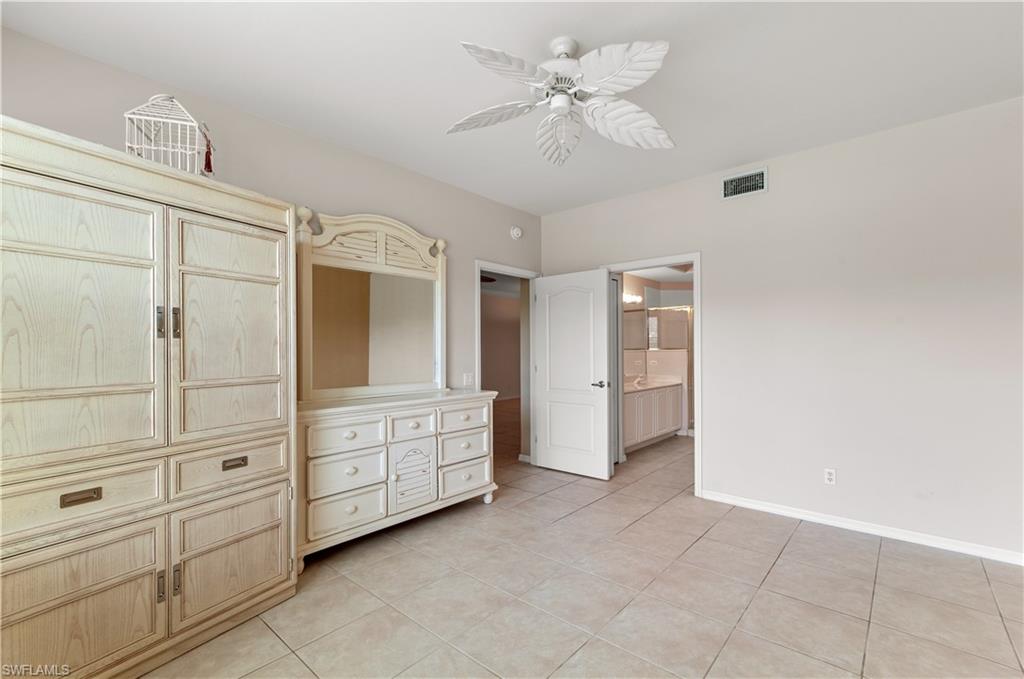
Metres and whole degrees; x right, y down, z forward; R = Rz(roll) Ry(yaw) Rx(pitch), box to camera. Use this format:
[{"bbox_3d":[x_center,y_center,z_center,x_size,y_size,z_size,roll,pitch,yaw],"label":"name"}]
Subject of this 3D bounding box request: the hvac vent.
[{"bbox_3d":[1.873,-1.256,3.442,0.335,0.191,0.025,-2,-2,43],"label":"hvac vent"}]

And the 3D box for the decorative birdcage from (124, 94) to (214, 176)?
[{"bbox_3d":[-1.694,-0.969,2.135,0.272,0.475,0.272,0,-1,-20],"label":"decorative birdcage"}]

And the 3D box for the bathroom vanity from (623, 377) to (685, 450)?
[{"bbox_3d":[1.656,1.002,5.687,0.550,0.790,1.820,-2,-2,43],"label":"bathroom vanity"}]

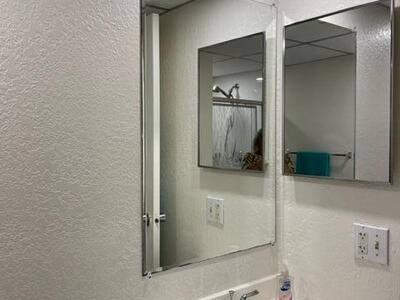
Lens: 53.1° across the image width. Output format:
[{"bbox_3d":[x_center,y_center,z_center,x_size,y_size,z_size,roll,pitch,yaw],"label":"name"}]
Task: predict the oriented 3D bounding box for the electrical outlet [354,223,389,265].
[{"bbox_3d":[0.545,0.302,1.287,0.018,0.115,0.116,-1,2,-40],"label":"electrical outlet"}]

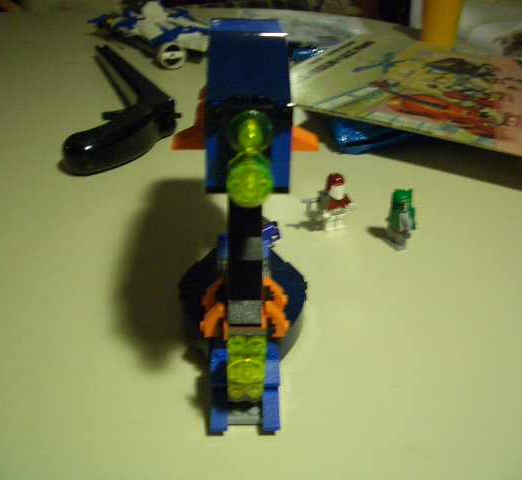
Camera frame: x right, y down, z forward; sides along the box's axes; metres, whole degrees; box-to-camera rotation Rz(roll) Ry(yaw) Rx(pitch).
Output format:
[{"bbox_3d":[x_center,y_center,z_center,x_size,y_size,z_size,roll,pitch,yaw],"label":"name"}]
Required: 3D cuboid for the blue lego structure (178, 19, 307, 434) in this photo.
[{"bbox_3d":[-0.008,-0.015,0.315,0.074,0.166,0.152,-1,30,-1],"label":"blue lego structure"}]

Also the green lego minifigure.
[{"bbox_3d":[0.094,-0.015,0.437,0.021,0.043,0.022,-14,33,-23],"label":"green lego minifigure"}]

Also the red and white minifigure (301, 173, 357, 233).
[{"bbox_3d":[0.048,-0.026,0.456,0.035,0.042,0.023,-13,32,-21],"label":"red and white minifigure"}]

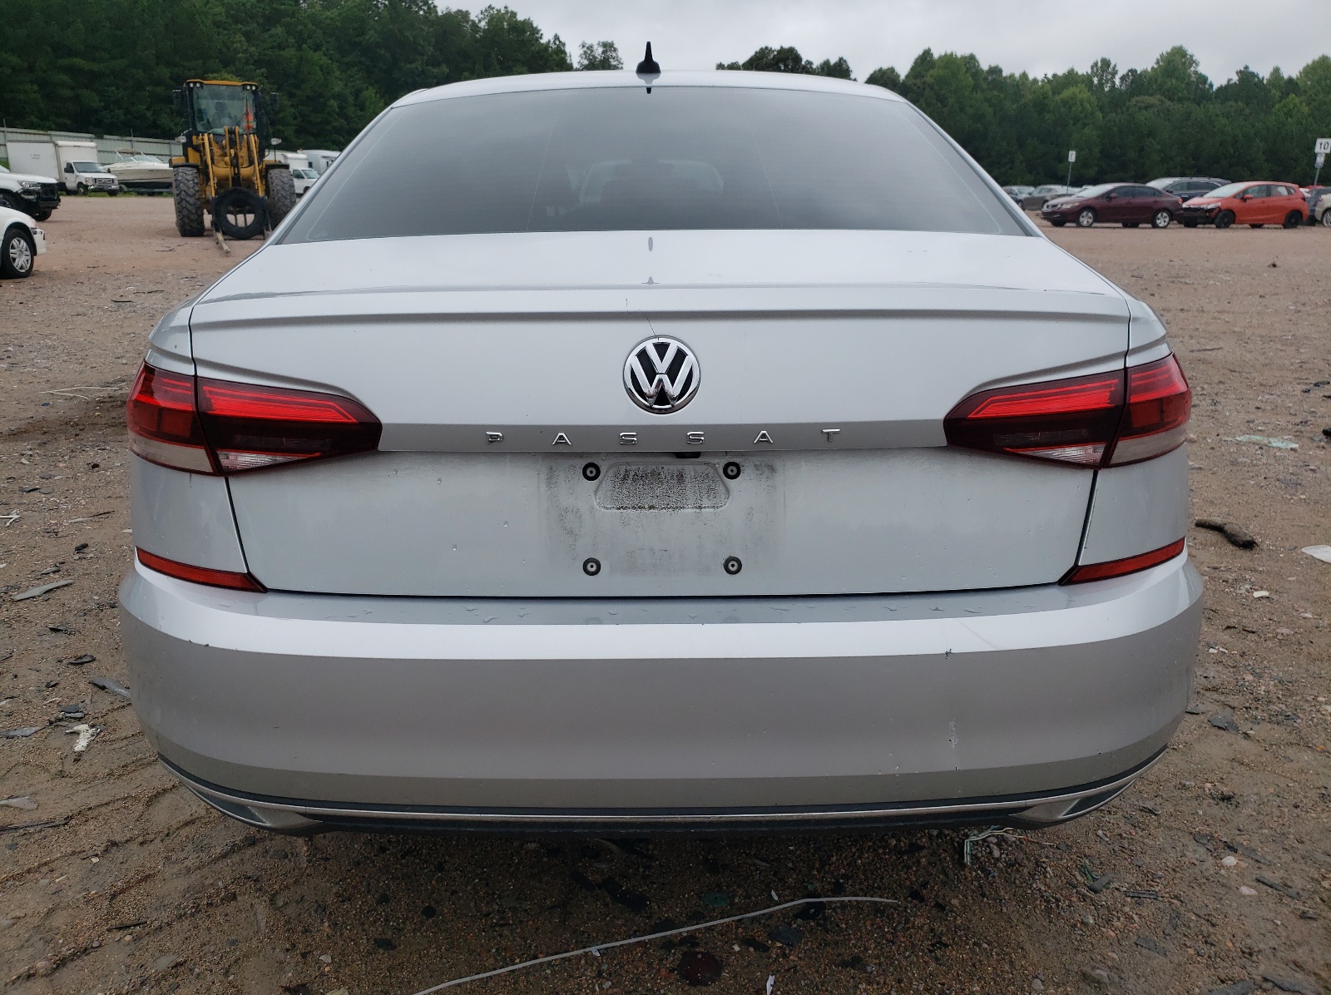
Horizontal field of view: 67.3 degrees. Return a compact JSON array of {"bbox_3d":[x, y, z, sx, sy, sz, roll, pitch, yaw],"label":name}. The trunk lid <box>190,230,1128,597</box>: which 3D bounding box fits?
[{"bbox_3d":[-0.005,-0.150,1.423,1.240,0.440,0.480,0,17,-1],"label":"trunk lid"}]

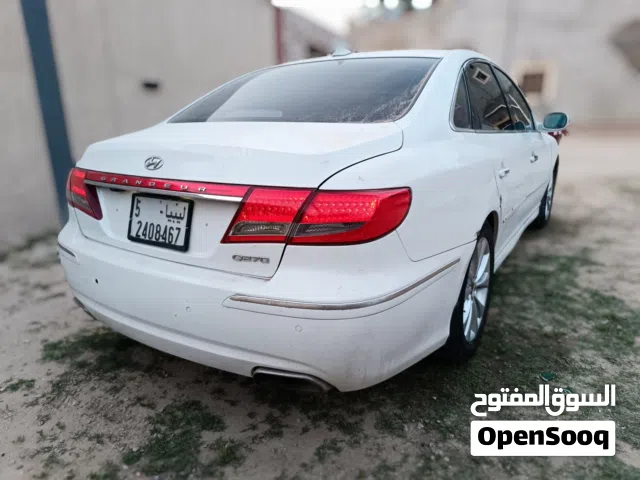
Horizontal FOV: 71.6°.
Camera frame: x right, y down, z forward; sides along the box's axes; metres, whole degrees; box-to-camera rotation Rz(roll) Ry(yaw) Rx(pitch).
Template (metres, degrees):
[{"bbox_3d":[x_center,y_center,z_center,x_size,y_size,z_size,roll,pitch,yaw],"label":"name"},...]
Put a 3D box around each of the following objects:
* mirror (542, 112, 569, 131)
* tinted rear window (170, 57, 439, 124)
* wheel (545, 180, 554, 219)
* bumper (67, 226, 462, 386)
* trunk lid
[{"bbox_3d":[1.810,-0.914,3.423,0.210,0.150,0.120,12,21,39],"label":"mirror"},{"bbox_3d":[-0.067,-0.751,2.202,1.280,0.150,0.860,9,41,31],"label":"tinted rear window"},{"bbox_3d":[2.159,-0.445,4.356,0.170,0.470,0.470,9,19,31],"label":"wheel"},{"bbox_3d":[-0.414,0.143,1.864,1.830,0.490,0.810,9,19,31],"label":"bumper"},{"bbox_3d":[-0.415,-0.230,1.766,1.320,0.450,0.650,9,19,31],"label":"trunk lid"}]

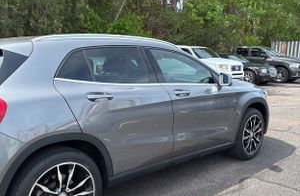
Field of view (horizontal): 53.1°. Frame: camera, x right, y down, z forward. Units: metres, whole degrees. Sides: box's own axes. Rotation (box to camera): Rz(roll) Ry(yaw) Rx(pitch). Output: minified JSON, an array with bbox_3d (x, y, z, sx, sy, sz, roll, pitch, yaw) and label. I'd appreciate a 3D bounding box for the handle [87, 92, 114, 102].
[{"bbox_3d":[-0.368,-0.007,2.248,0.225,0.062,0.055,0,-2,-43],"label":"handle"}]

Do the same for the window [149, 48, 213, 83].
[{"bbox_3d":[0.345,-0.317,3.104,0.806,0.372,0.060,-3,-19,-42],"label":"window"}]

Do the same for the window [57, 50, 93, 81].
[{"bbox_3d":[-0.574,-0.239,2.202,0.278,0.253,0.050,-1,-20,-42],"label":"window"}]

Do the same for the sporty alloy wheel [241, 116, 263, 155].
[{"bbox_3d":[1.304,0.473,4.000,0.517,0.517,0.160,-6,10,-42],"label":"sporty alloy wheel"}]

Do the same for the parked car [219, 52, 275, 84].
[{"bbox_3d":[4.498,-1.617,16.840,1.880,1.483,5.000,-7,11,-43],"label":"parked car"}]

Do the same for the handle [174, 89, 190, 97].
[{"bbox_3d":[0.311,-0.055,2.892,0.215,0.058,0.055,0,-2,-43],"label":"handle"}]

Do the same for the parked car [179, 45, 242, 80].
[{"bbox_3d":[1.998,-1.615,15.101,1.980,1.880,5.300,-7,11,-43],"label":"parked car"}]

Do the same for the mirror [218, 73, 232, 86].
[{"bbox_3d":[0.821,-0.212,3.296,0.120,0.140,0.200,-7,11,-43],"label":"mirror"}]

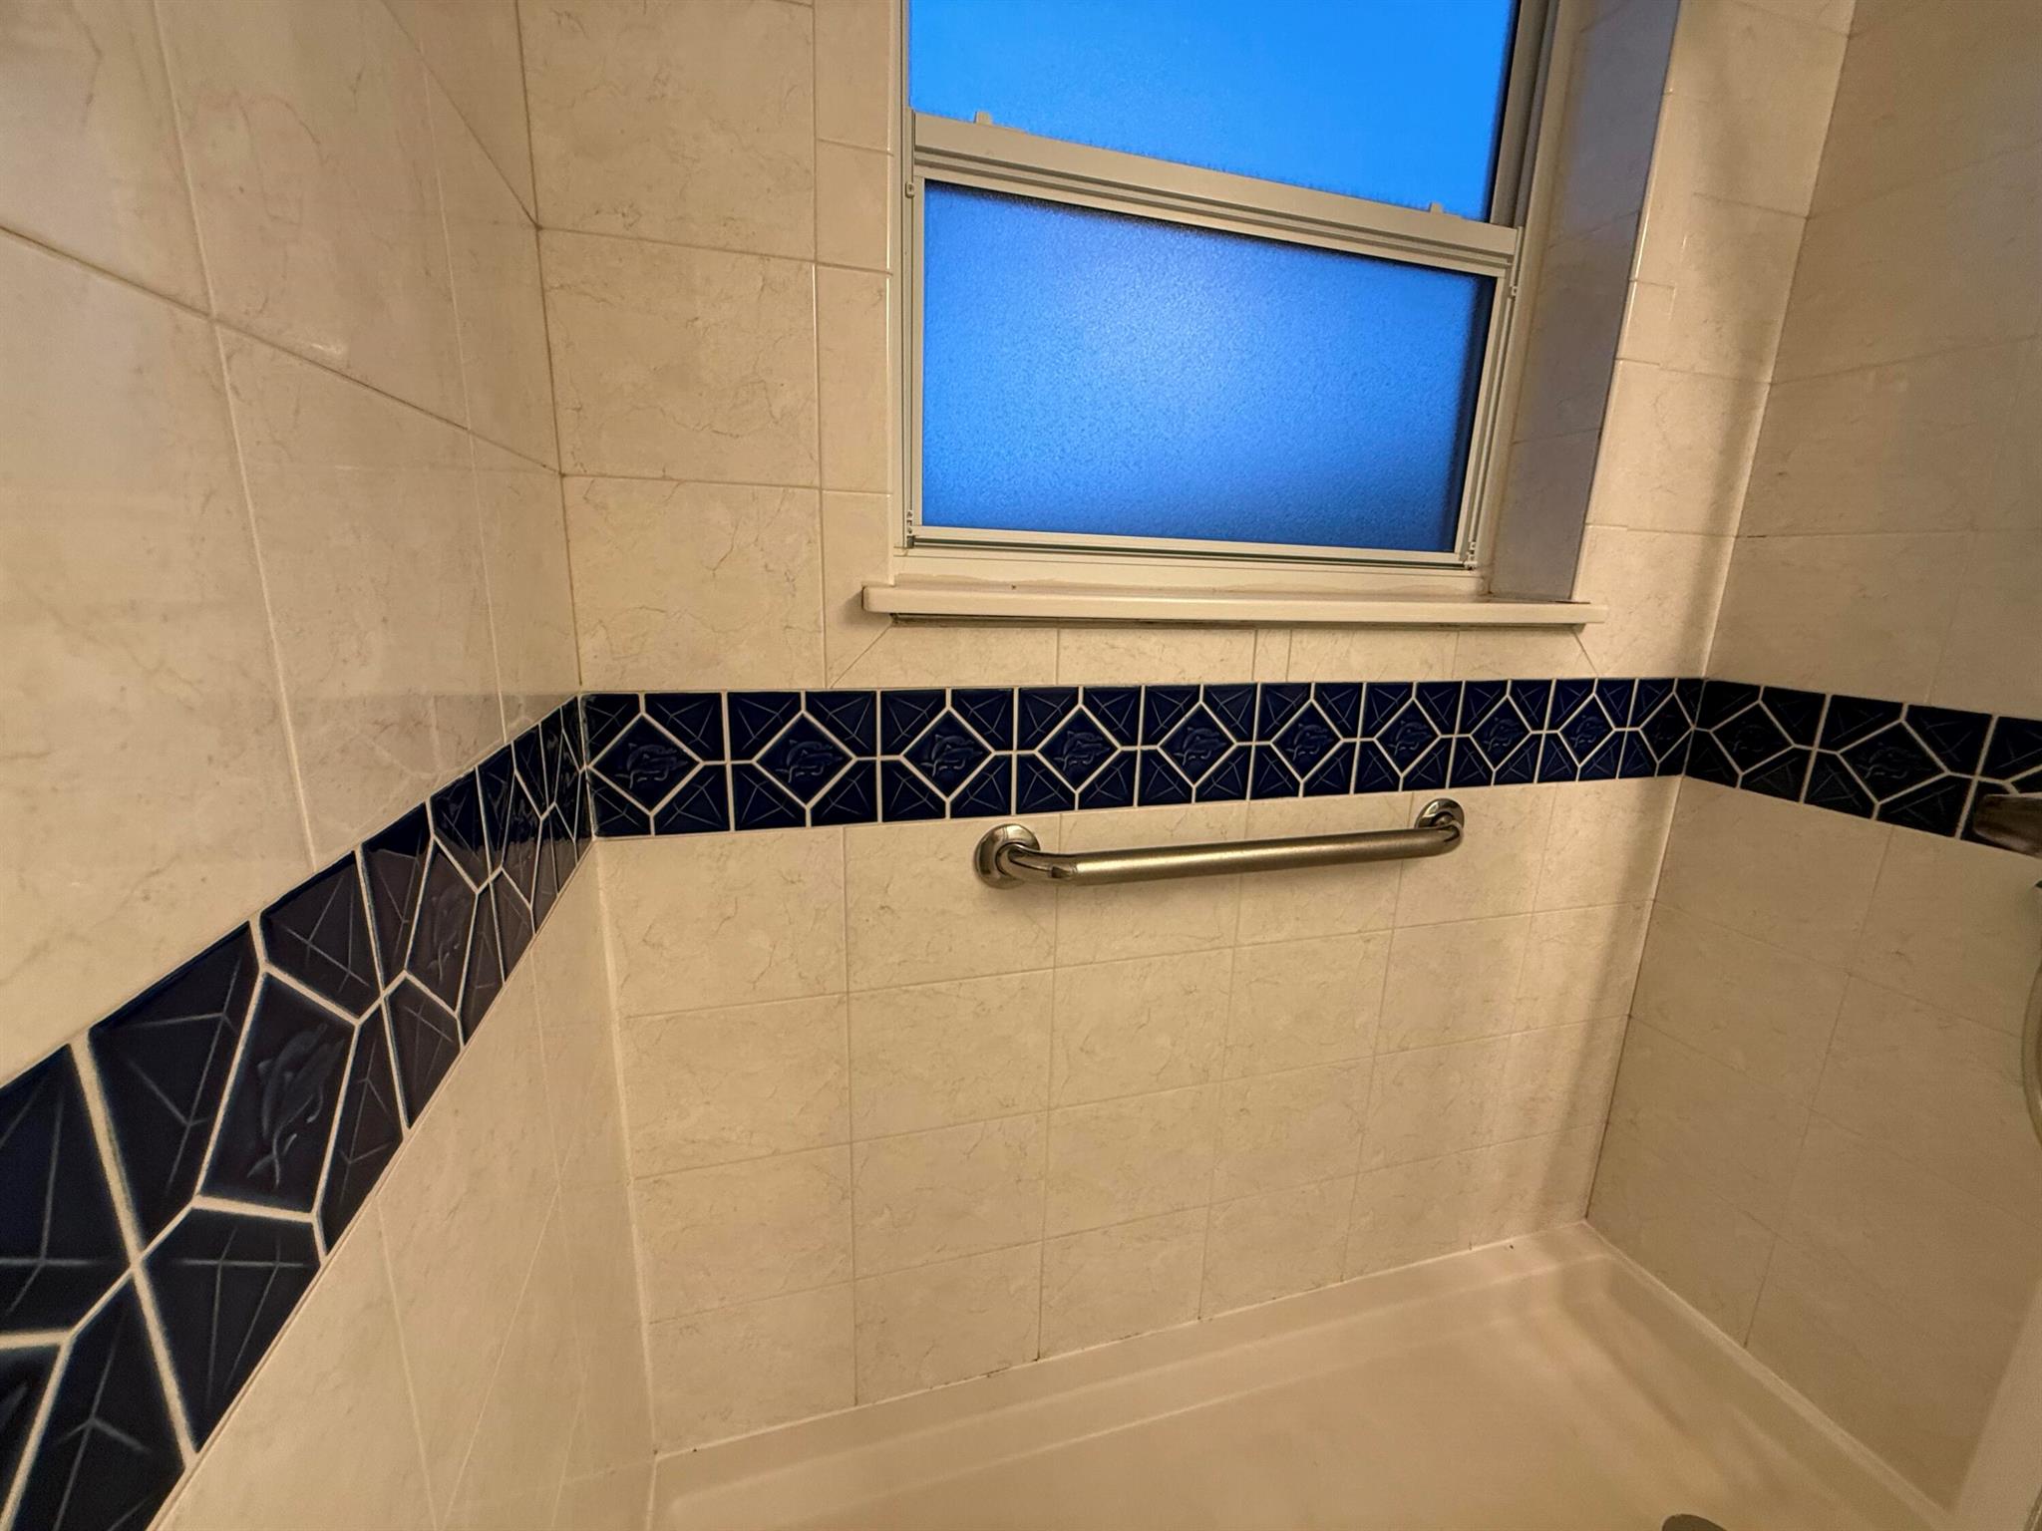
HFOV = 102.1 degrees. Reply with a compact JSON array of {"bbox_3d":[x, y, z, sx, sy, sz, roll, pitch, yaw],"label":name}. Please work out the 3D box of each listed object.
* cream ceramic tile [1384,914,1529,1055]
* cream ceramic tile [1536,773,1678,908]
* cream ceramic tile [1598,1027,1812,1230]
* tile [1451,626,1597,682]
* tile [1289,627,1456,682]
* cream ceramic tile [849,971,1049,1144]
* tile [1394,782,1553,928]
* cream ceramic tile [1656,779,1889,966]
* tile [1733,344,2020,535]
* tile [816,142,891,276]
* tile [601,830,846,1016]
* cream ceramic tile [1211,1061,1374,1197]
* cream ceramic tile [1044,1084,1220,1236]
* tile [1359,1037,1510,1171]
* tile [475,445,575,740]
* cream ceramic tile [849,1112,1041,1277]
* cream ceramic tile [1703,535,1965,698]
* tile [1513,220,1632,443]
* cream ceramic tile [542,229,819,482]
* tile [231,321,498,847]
[{"bbox_3d":[0.635,0.321,1.215,0.247,0.197,0.009,-2,14,-16],"label":"cream ceramic tile"},{"bbox_3d":[0.892,0.120,1.258,0.249,0.200,0.010,-2,14,-16],"label":"cream ceramic tile"},{"bbox_3d":[1.042,0.539,1.267,0.010,0.202,0.251,-2,14,-16],"label":"cream ceramic tile"},{"bbox_3d":[0.696,-0.155,1.131,0.255,0.074,0.010,-2,14,-16],"label":"tile"},{"bbox_3d":[0.446,-0.140,1.043,0.250,0.065,0.009,-2,14,-16],"label":"tile"},{"bbox_3d":[-0.082,0.353,1.012,0.249,0.199,0.010,-2,14,-16],"label":"cream ceramic tile"},{"bbox_3d":[0.646,0.128,1.178,0.250,0.199,0.010,-2,14,-16],"label":"tile"},{"bbox_3d":[1.036,0.142,1.153,0.009,0.198,0.247,-2,14,-16],"label":"cream ceramic tile"},{"bbox_3d":[1.060,-0.392,1.034,0.010,0.199,0.250,-2,14,-16],"label":"tile"},{"bbox_3d":[-0.158,-0.526,0.782,0.069,0.099,0.010,-2,14,-16],"label":"tile"},{"bbox_3d":[-0.318,0.168,0.904,0.247,0.200,0.010,-2,14,-16],"label":"tile"},{"bbox_3d":[0.394,0.528,1.200,0.249,0.197,0.010,-2,14,-16],"label":"cream ceramic tile"},{"bbox_3d":[0.152,0.534,1.121,0.247,0.197,0.009,-2,14,-16],"label":"cream ceramic tile"},{"bbox_3d":[0.635,0.518,1.271,0.250,0.197,0.010,-2,14,-16],"label":"tile"},{"bbox_3d":[-0.390,-0.139,0.658,0.010,0.197,0.248,-2,14,-16],"label":"tile"},{"bbox_3d":[-0.088,0.548,1.059,0.249,0.197,0.010,-2,14,-16],"label":"cream ceramic tile"},{"bbox_3d":[1.046,-0.197,1.072,0.009,0.196,0.247,-2,14,-16],"label":"cream ceramic tile"},{"bbox_3d":[0.730,-0.564,1.088,0.009,0.244,0.125,-2,14,-16],"label":"tile"},{"bbox_3d":[-0.309,-0.373,0.774,0.232,0.199,0.010,-2,14,-16],"label":"cream ceramic tile"},{"bbox_3d":[-0.318,-0.083,0.422,0.010,0.197,0.253,-2,14,-16],"label":"tile"}]

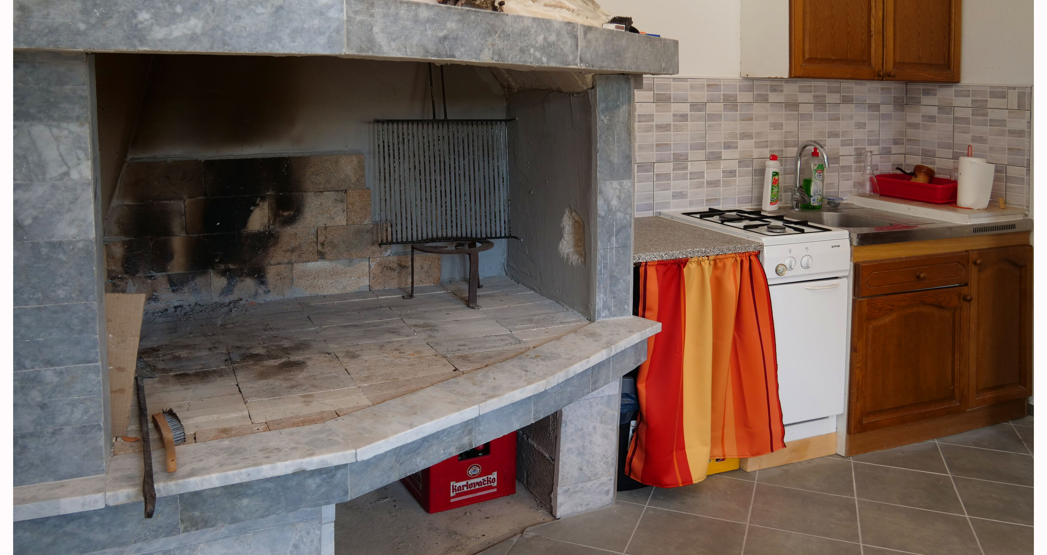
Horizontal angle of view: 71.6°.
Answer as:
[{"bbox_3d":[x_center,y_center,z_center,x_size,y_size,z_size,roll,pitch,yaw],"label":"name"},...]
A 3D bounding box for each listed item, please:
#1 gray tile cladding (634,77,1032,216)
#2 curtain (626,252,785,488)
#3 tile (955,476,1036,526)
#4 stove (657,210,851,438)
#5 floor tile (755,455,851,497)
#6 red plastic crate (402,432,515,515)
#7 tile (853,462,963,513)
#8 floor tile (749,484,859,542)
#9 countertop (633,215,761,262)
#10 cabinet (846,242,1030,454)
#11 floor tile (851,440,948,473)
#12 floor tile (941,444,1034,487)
[{"bbox_3d":[1.275,-0.531,2.973,1.520,0.570,0.600,-4,10,-23],"label":"gray tile cladding"},{"bbox_3d":[0.595,0.294,2.402,0.560,0.750,0.150,-4,10,-23],"label":"curtain"},{"bbox_3d":[1.708,0.789,2.532,0.332,0.010,0.332,4,9,22],"label":"tile"},{"bbox_3d":[0.883,0.173,2.842,0.400,0.790,0.600,-4,10,-23],"label":"stove"},{"bbox_3d":[1.087,0.751,2.780,0.332,0.010,0.332,4,9,22],"label":"floor tile"},{"bbox_3d":[-0.247,0.581,2.525,0.310,0.285,0.390,-5,10,-25],"label":"red plastic crate"},{"bbox_3d":[1.397,0.770,2.656,0.332,0.010,0.332,4,9,22],"label":"tile"},{"bbox_3d":[0.961,0.798,2.473,0.332,0.010,0.332,4,9,22],"label":"floor tile"},{"bbox_3d":[0.470,-0.145,2.710,0.570,0.035,0.600,-4,9,-24],"label":"countertop"},{"bbox_3d":[1.655,0.222,3.275,1.080,0.840,0.560,-4,9,-24],"label":"cabinet"},{"bbox_3d":[1.466,0.692,2.850,0.322,0.010,0.322,3,10,22],"label":"floor tile"},{"bbox_3d":[1.803,0.729,2.792,0.330,0.010,0.330,3,9,22],"label":"floor tile"}]

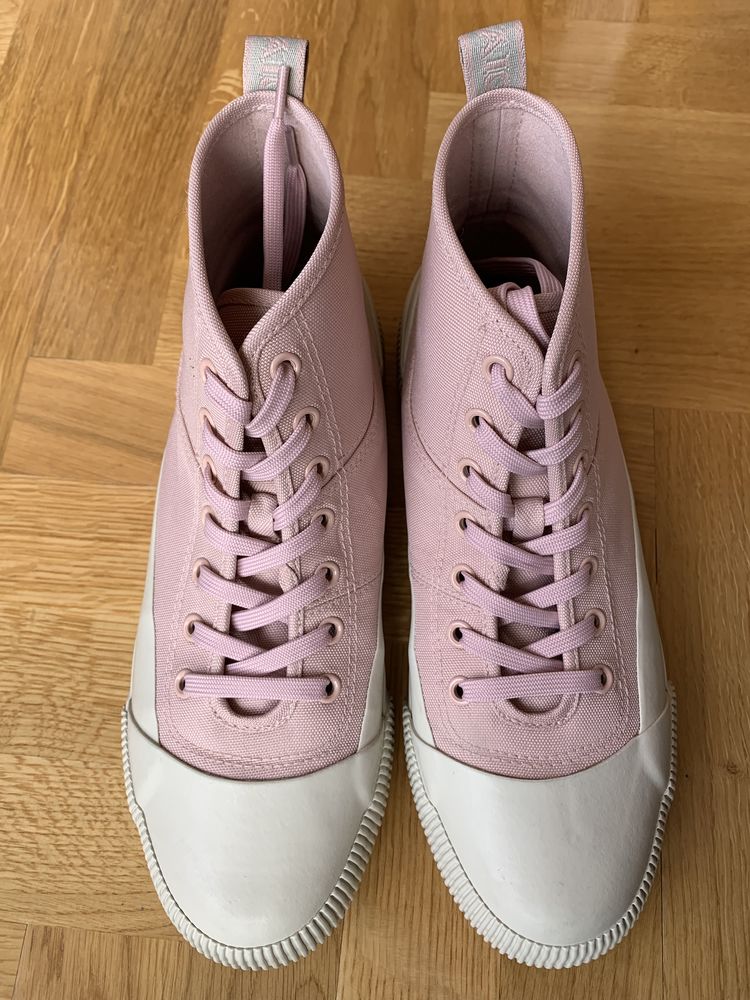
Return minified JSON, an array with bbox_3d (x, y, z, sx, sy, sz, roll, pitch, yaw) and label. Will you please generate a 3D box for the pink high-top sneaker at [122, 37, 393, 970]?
[{"bbox_3d":[-0.045,0.009,0.254,0.107,0.137,0.293,2,72,2],"label":"pink high-top sneaker"}]

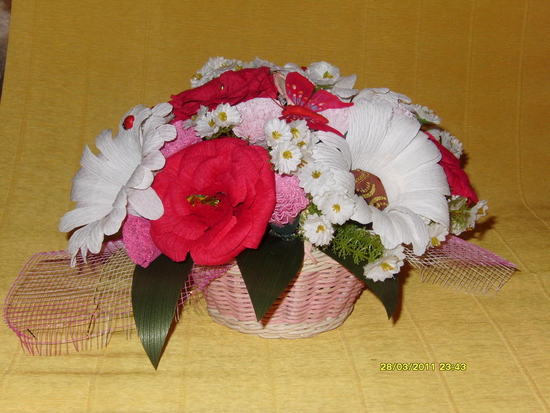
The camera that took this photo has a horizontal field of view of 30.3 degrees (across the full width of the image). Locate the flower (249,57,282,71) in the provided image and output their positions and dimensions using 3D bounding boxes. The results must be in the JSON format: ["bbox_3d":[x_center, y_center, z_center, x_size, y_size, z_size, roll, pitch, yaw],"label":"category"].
[{"bbox_3d":[-0.007,-0.125,0.900,0.029,0.014,0.029,3,9,-1],"label":"flower"}]

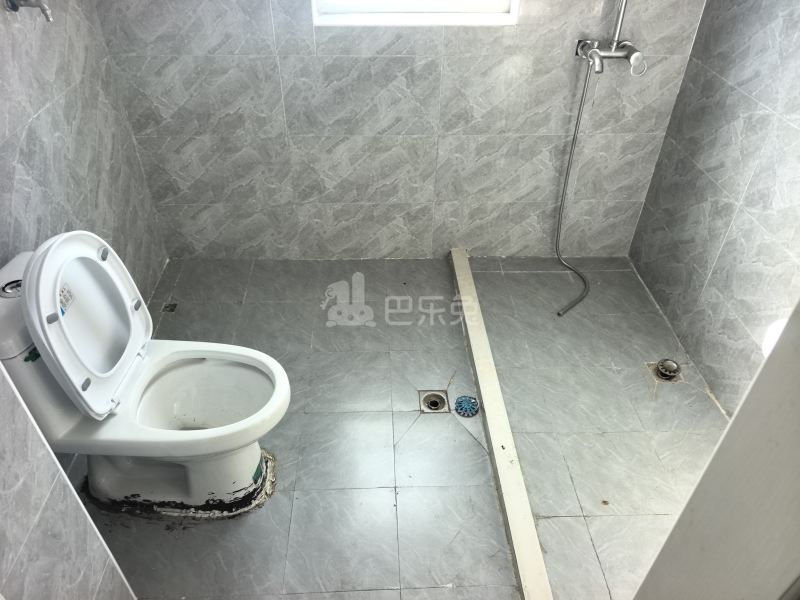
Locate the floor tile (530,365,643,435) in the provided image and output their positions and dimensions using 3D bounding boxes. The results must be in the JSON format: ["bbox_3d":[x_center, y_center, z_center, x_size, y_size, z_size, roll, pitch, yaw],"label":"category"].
[{"bbox_3d":[0.664,0.350,1.965,0.300,0.010,0.300,-1,39,-3],"label":"floor tile"}]

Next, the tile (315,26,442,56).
[{"bbox_3d":[-0.075,-0.959,2.054,0.468,0.102,0.010,-1,37,-2],"label":"tile"}]

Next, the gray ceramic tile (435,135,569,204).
[{"bbox_3d":[0.454,-0.554,2.349,0.600,0.303,0.010,-1,38,-3],"label":"gray ceramic tile"}]

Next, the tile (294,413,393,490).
[{"bbox_3d":[-0.167,0.468,1.744,0.297,0.010,0.297,-1,38,-3],"label":"tile"}]

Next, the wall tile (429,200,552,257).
[{"bbox_3d":[0.449,-0.320,2.530,0.600,0.288,0.010,-1,38,-3],"label":"wall tile"}]

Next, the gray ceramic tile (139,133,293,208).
[{"bbox_3d":[-0.753,-0.531,2.288,0.600,0.303,0.010,-1,38,-3],"label":"gray ceramic tile"}]

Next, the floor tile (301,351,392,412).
[{"bbox_3d":[-0.178,0.288,1.961,0.292,0.010,0.292,-1,37,-2],"label":"floor tile"}]

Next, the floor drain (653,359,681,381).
[{"bbox_3d":[0.973,0.255,2.011,0.084,0.035,0.084,-1,38,-3],"label":"floor drain"}]

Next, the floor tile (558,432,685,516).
[{"bbox_3d":[0.653,0.517,1.671,0.291,0.010,0.291,-1,37,-2],"label":"floor tile"}]

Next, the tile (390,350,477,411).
[{"bbox_3d":[0.118,0.283,2.028,0.300,0.010,0.300,-1,39,-3],"label":"tile"}]

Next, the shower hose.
[{"bbox_3d":[0.735,-0.428,2.176,0.219,0.903,0.400,-1,37,-2],"label":"shower hose"}]

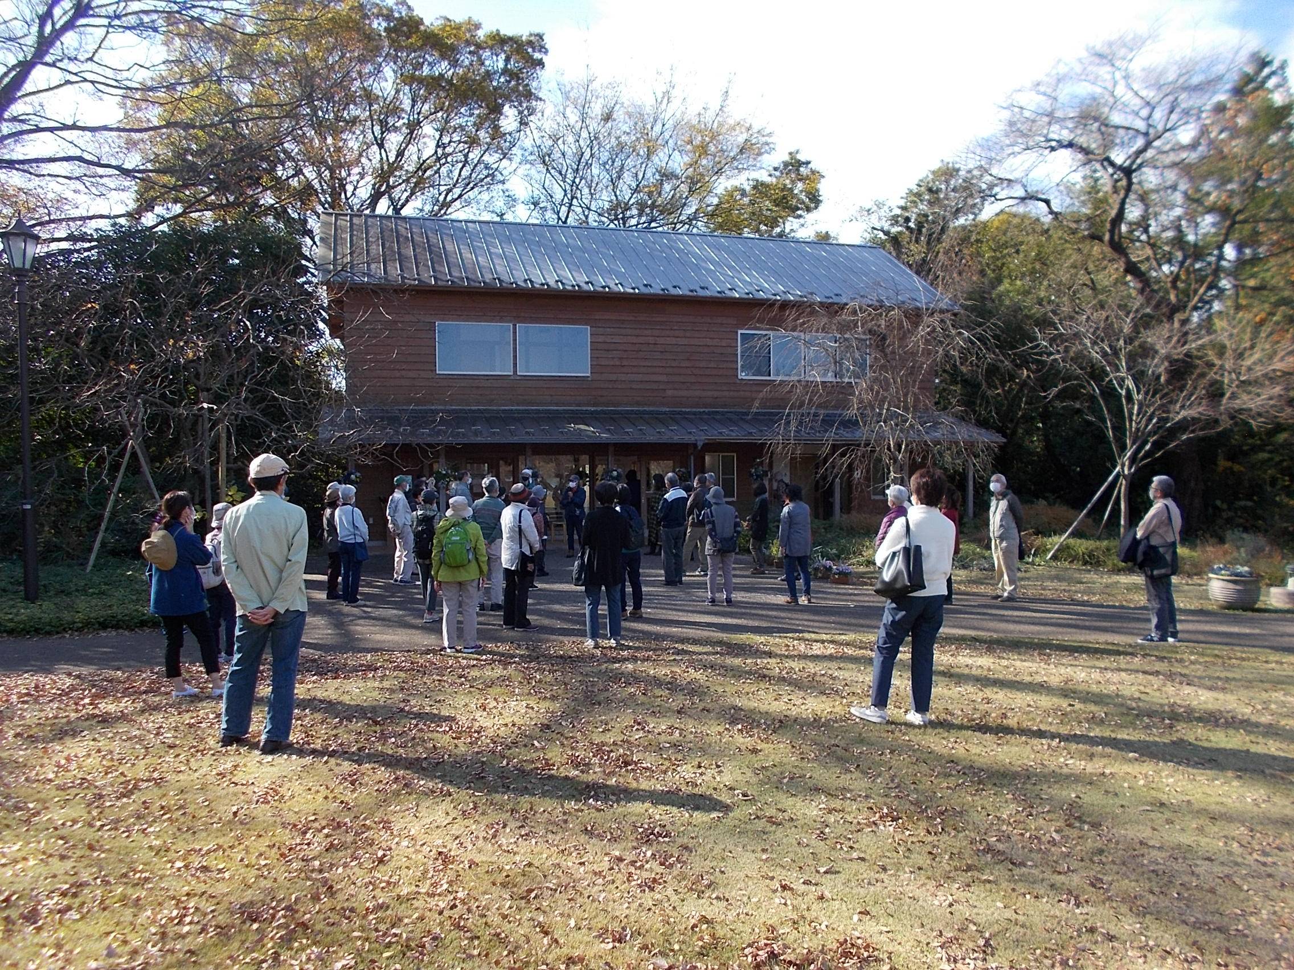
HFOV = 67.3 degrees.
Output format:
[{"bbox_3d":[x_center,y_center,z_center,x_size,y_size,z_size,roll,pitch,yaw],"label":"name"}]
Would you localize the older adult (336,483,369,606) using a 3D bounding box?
[{"bbox_3d":[-3.814,0.773,12.600,0.440,1.570,0.340,-1,0,16],"label":"older adult"}]

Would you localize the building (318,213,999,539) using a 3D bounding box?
[{"bbox_3d":[-0.022,-2.857,27.185,17.063,8.654,8.658,-1,0,-17],"label":"building"}]

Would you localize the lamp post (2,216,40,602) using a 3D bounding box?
[{"bbox_3d":[-7.984,-0.954,12.400,0.470,4.970,0.470,-1,0,0],"label":"lamp post"}]

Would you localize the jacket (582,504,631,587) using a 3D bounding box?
[{"bbox_3d":[-0.374,0.566,9.000,0.480,0.780,0.320,-1,0,3],"label":"jacket"}]

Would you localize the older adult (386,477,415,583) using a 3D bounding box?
[{"bbox_3d":[-3.850,0.704,15.200,0.350,1.700,0.460,-1,1,-37],"label":"older adult"}]

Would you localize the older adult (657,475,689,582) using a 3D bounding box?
[{"bbox_3d":[0.391,0.667,14.750,0.500,1.680,0.360,-1,0,-25],"label":"older adult"}]

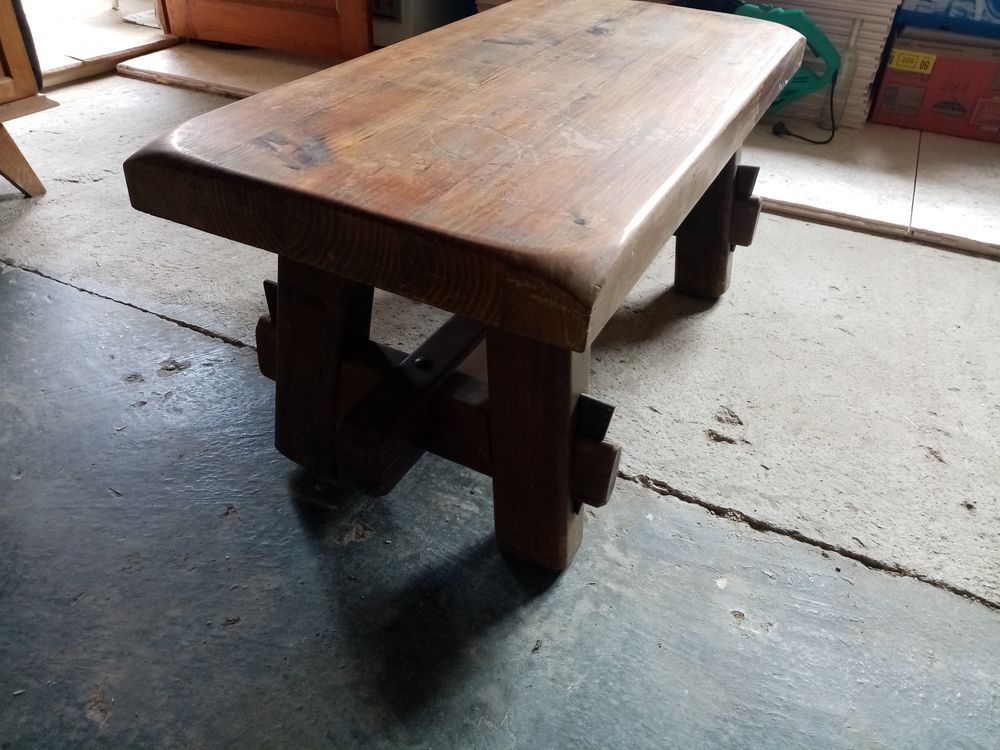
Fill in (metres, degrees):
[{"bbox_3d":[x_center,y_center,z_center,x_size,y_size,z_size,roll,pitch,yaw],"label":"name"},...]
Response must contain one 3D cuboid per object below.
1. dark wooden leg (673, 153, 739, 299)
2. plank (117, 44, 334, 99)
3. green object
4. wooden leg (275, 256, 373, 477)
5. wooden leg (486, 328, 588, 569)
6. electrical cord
[{"bbox_3d":[0.403,-0.353,1.440,0.098,0.419,0.059,12,37,24],"label":"dark wooden leg"},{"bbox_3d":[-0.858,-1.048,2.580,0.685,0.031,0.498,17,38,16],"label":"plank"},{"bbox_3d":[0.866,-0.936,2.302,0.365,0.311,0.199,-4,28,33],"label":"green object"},{"bbox_3d":[-0.226,-0.053,0.961,0.098,0.419,0.059,25,38,15],"label":"wooden leg"},{"bbox_3d":[0.045,0.041,0.861,0.098,0.419,0.059,13,34,23],"label":"wooden leg"},{"bbox_3d":[0.932,-0.811,2.258,0.174,0.199,0.191,19,39,19],"label":"electrical cord"}]

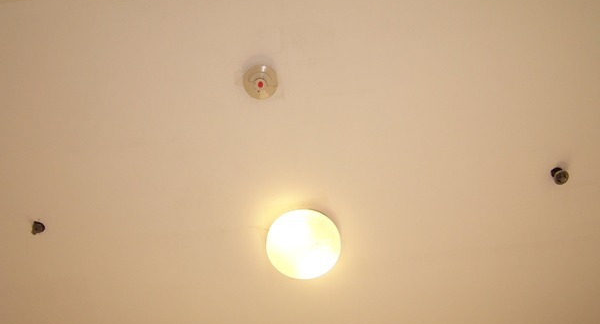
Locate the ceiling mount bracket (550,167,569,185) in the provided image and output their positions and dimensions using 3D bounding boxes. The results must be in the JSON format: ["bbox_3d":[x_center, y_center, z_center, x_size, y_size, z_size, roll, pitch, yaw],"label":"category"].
[{"bbox_3d":[0.855,0.046,2.171,0.051,0.046,0.051,-7,-68,4],"label":"ceiling mount bracket"}]

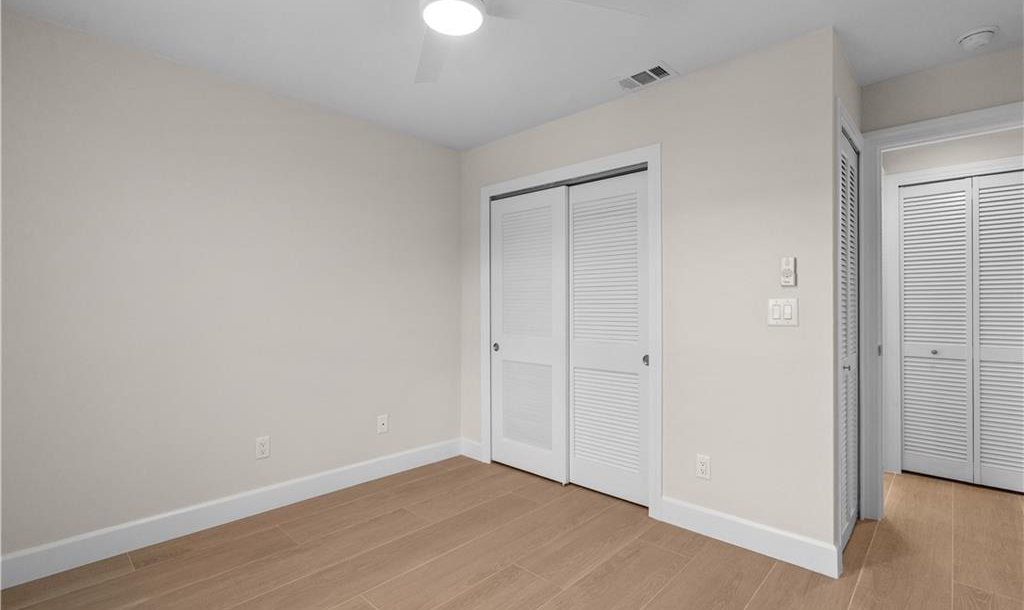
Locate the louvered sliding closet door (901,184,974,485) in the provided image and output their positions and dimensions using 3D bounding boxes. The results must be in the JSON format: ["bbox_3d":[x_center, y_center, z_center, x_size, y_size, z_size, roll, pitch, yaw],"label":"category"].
[{"bbox_3d":[2.939,0.163,3.159,0.374,2.038,0.035,0,0,43],"label":"louvered sliding closet door"}]

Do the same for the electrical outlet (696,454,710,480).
[{"bbox_3d":[1.002,0.844,2.373,0.073,0.126,0.013,0,0,43],"label":"electrical outlet"}]

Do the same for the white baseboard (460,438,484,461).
[{"bbox_3d":[-0.309,1.139,3.594,0.251,0.138,0.018,0,0,43],"label":"white baseboard"}]

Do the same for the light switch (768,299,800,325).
[{"bbox_3d":[1.269,0.035,2.125,0.124,0.127,0.013,0,0,43],"label":"light switch"}]

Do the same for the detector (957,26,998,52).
[{"bbox_3d":[2.130,-1.212,2.087,0.142,0.045,0.142,0,0,44],"label":"detector"}]

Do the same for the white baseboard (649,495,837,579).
[{"bbox_3d":[1.123,1.127,2.268,0.828,0.143,0.018,0,0,43],"label":"white baseboard"}]

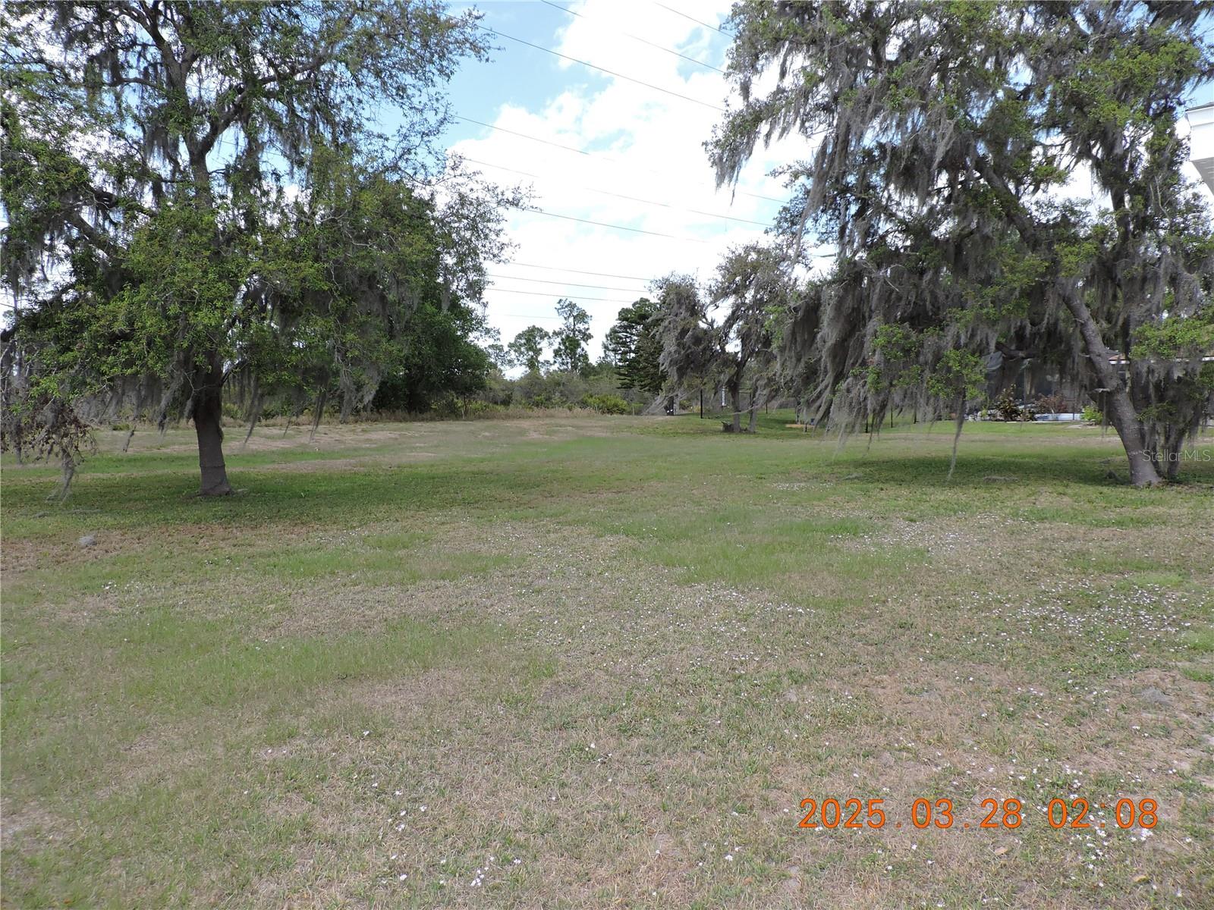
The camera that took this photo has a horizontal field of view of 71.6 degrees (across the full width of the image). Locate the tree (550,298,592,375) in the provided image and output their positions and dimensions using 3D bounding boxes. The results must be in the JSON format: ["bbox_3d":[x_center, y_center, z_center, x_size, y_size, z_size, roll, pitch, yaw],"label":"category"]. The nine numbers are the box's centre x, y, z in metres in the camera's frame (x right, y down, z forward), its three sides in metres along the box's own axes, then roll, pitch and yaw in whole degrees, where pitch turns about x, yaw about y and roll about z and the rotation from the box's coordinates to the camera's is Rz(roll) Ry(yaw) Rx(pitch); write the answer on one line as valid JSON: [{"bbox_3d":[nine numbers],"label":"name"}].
[{"bbox_3d":[-2.915,-8.591,69.000,3.600,8.800,3.600,0,5,0],"label":"tree"}]

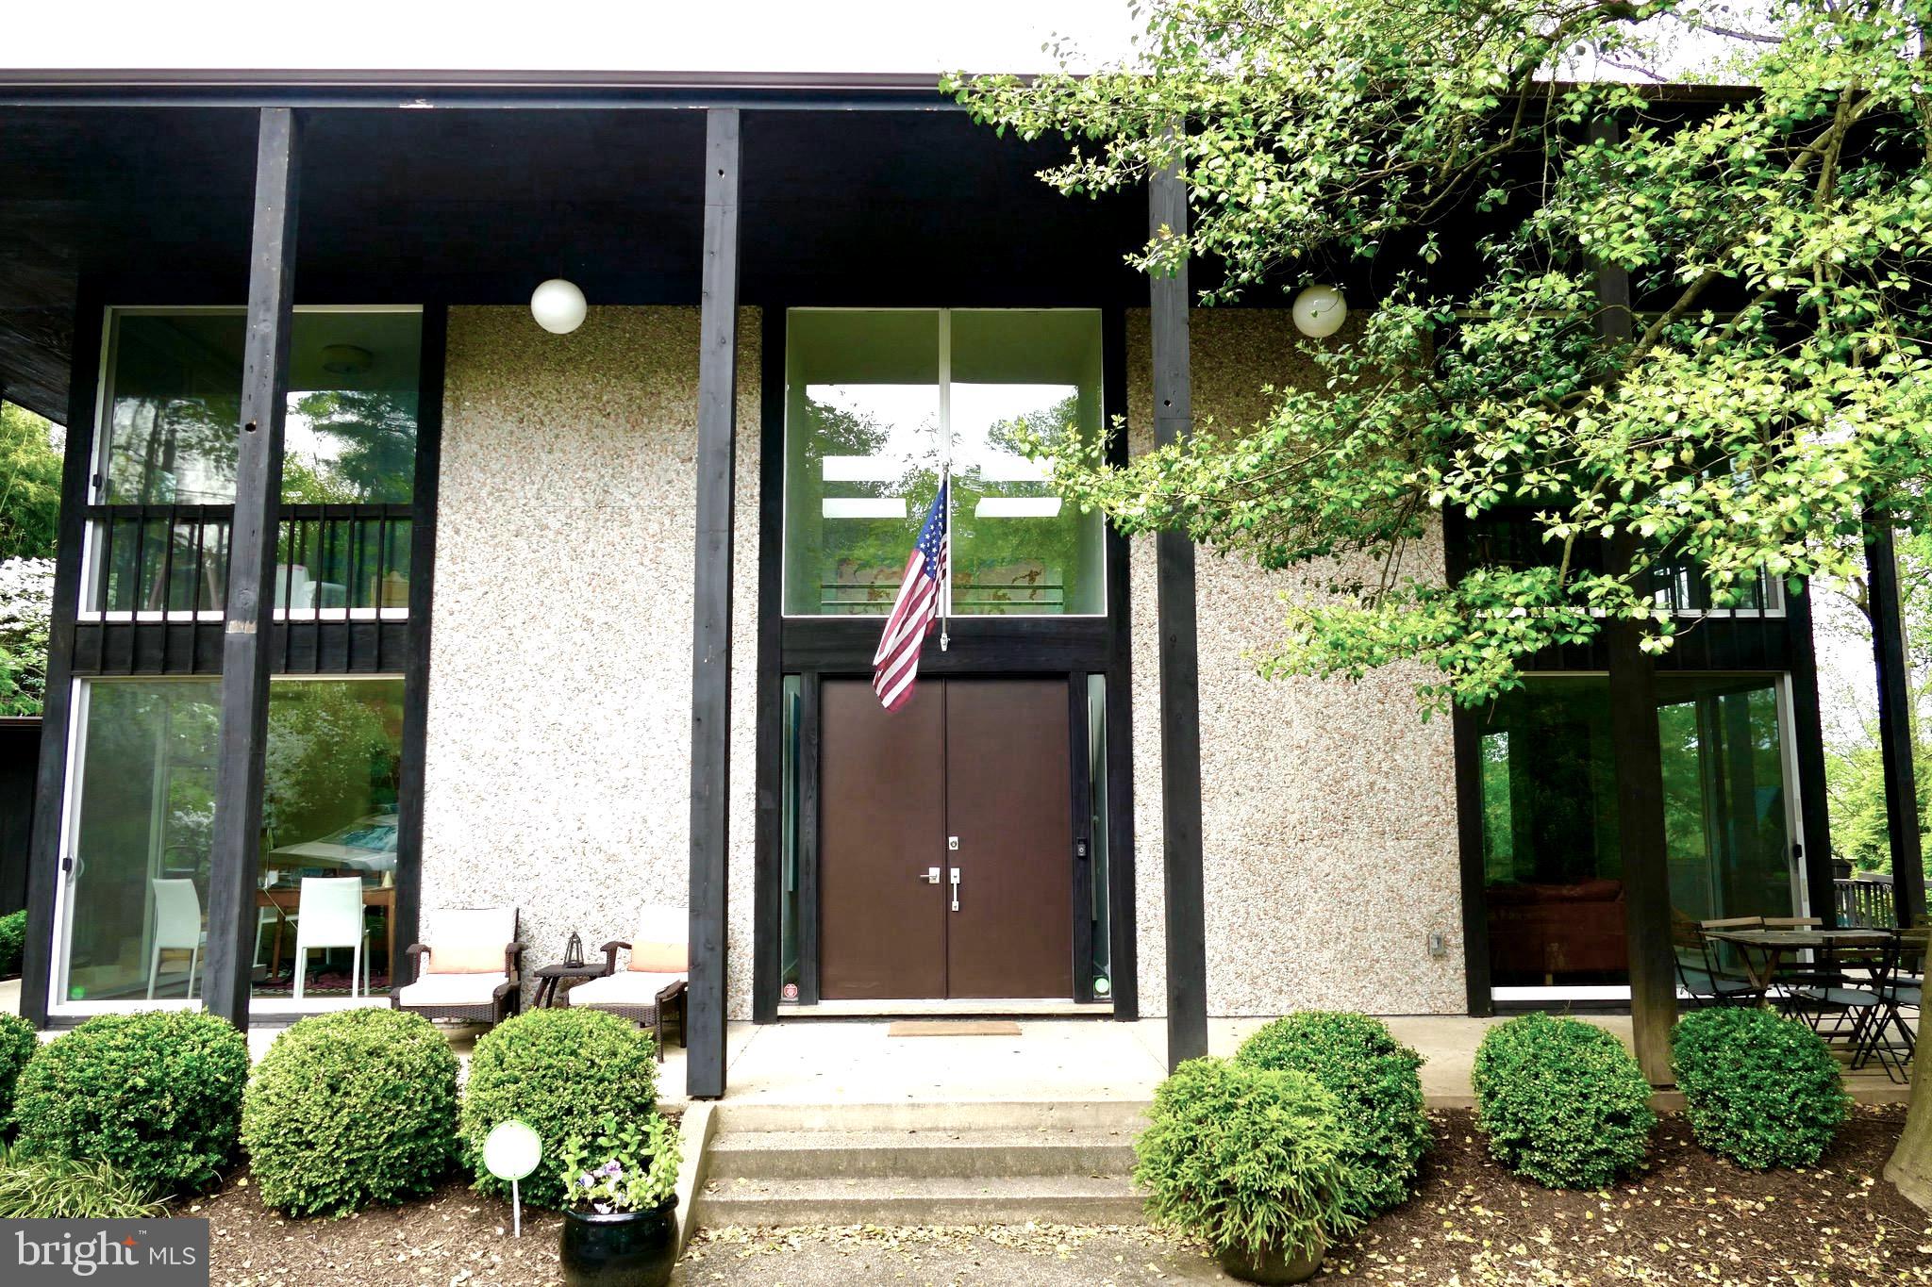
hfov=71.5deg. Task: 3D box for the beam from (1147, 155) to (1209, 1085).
[{"bbox_3d":[1.186,-0.345,7.541,0.185,5.520,0.170,0,-7,-1],"label":"beam"}]

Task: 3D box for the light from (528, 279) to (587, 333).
[{"bbox_3d":[-2.761,-2.282,9.095,0.370,0.370,0.370,0,-7,-1],"label":"light"}]

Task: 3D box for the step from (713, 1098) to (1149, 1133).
[{"bbox_3d":[-0.105,2.482,7.112,2.400,0.145,0.340,0,-7,-1],"label":"step"}]

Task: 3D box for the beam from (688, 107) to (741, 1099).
[{"bbox_3d":[-1.409,-0.348,7.592,0.190,5.580,0.190,0,-7,-1],"label":"beam"}]

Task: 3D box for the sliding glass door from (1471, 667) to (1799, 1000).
[{"bbox_3d":[4.936,1.399,9.812,2.380,2.370,0.100,0,-7,-1],"label":"sliding glass door"}]

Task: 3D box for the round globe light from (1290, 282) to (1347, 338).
[{"bbox_3d":[2.430,-2.280,9.211,0.370,0.370,0.370,0,-7,0],"label":"round globe light"}]

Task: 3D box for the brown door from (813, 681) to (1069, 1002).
[{"bbox_3d":[-0.145,1.440,9.997,1.860,2.360,0.080,0,-7,-1],"label":"brown door"}]

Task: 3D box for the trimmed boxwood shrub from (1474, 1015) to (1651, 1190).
[{"bbox_3d":[2.823,2.094,6.299,0.800,0.750,0.800,0,-7,-1],"label":"trimmed boxwood shrub"}]

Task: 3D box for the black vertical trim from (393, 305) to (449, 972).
[{"bbox_3d":[-4.077,0.069,10.065,0.190,5.420,0.190,0,-7,-1],"label":"black vertical trim"}]

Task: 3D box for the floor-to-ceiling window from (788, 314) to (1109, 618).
[{"bbox_3d":[-0.159,-1.361,10.066,2.420,2.360,0.100,0,-7,-1],"label":"floor-to-ceiling window"}]

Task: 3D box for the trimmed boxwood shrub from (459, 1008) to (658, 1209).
[{"bbox_3d":[-1.859,2.127,6.160,0.890,0.870,0.880,0,-7,-1],"label":"trimmed boxwood shrub"}]

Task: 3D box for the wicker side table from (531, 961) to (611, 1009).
[{"bbox_3d":[-2.472,2.344,8.592,0.510,0.470,0.480,0,-7,-1],"label":"wicker side table"}]

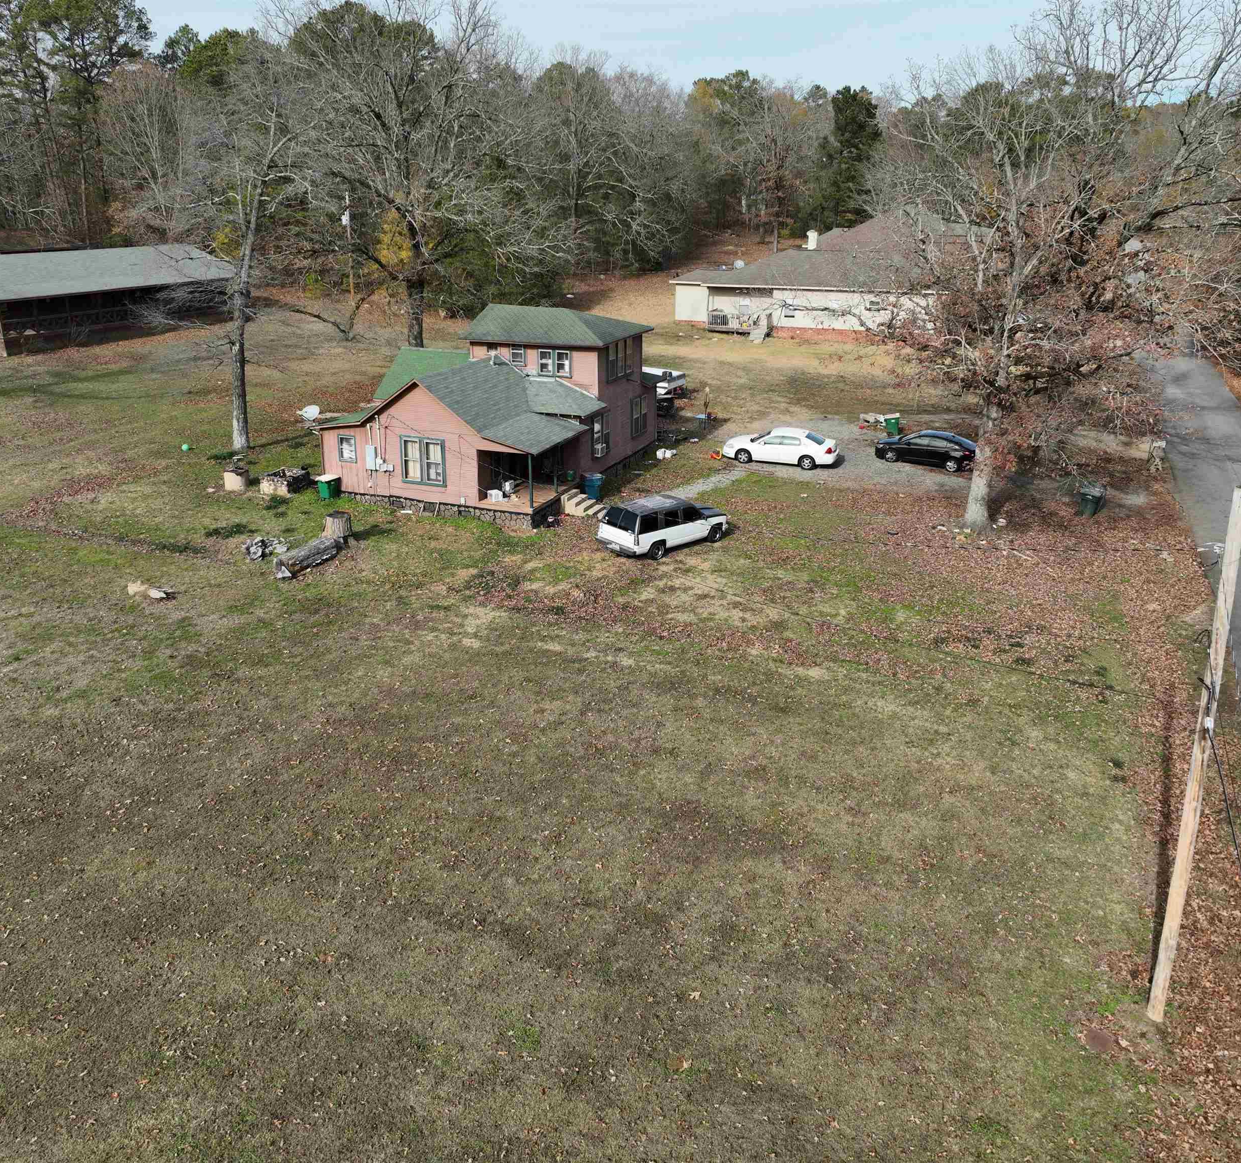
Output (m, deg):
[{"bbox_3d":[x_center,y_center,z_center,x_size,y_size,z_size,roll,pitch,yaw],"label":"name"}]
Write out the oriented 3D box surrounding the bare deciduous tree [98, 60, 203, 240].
[{"bbox_3d":[-44.500,-39.677,102.606,10.000,18.000,9.500,0,20,0],"label":"bare deciduous tree"}]

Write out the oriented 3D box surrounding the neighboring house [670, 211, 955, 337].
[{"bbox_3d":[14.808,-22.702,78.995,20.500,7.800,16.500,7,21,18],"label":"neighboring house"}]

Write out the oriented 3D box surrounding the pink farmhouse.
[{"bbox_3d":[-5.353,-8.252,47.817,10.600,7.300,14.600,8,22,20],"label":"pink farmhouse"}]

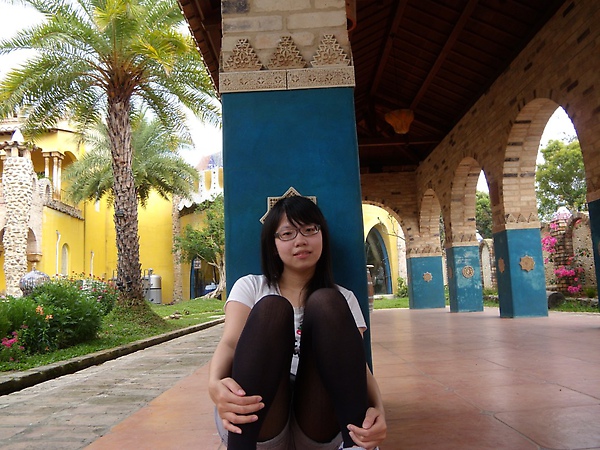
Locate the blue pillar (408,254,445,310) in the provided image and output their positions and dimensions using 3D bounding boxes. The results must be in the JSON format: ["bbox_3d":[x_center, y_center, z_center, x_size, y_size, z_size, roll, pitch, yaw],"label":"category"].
[{"bbox_3d":[3.016,1.389,11.639,0.729,1.200,0.456,-2,-8,0],"label":"blue pillar"}]

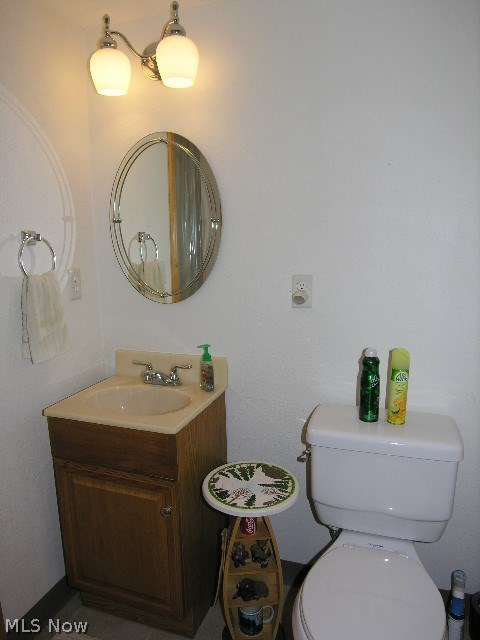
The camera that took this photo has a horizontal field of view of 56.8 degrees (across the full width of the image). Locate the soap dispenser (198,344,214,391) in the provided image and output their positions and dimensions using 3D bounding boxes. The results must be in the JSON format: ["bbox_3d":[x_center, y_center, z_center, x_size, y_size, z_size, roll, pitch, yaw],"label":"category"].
[{"bbox_3d":[-0.124,0.177,1.648,0.058,0.172,0.053,-4,10,-15],"label":"soap dispenser"}]

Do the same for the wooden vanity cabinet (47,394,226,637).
[{"bbox_3d":[-0.339,0.684,1.670,0.468,0.784,0.425,2,11,19],"label":"wooden vanity cabinet"}]

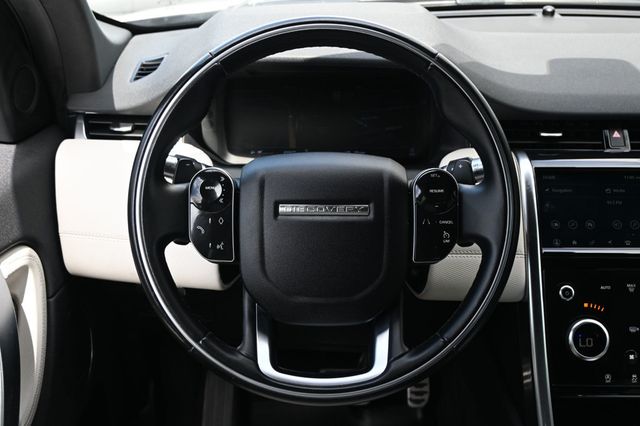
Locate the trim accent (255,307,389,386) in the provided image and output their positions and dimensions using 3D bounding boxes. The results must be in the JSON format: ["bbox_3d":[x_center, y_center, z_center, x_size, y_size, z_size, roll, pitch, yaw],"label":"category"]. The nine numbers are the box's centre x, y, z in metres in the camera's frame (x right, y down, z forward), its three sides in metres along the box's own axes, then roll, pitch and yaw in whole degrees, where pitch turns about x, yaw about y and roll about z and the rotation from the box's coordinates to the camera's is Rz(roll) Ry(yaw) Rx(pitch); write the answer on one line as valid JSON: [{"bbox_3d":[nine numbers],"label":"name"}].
[{"bbox_3d":[0.002,0.130,0.707,0.129,0.078,0.024,0,-5,0],"label":"trim accent"}]

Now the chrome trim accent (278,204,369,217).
[{"bbox_3d":[0.004,-0.002,0.706,0.089,0.012,0.004,0,-5,0],"label":"chrome trim accent"}]

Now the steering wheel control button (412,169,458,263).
[{"bbox_3d":[0.112,0.003,0.716,0.046,0.093,0.022,0,-4,0],"label":"steering wheel control button"}]

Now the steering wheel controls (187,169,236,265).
[{"bbox_3d":[-0.105,0.002,0.716,0.046,0.093,0.022,0,-4,0],"label":"steering wheel controls"}]

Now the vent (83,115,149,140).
[{"bbox_3d":[-0.242,-0.103,0.880,0.088,0.031,0.030,0,14,0],"label":"vent"}]

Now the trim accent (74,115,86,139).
[{"bbox_3d":[-0.288,-0.103,0.875,0.015,0.030,0.016,0,14,0],"label":"trim accent"}]

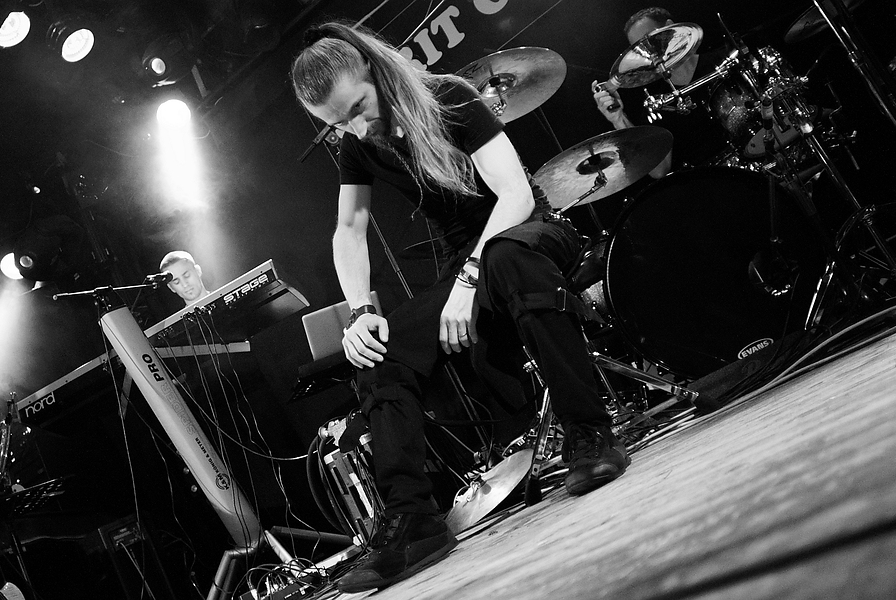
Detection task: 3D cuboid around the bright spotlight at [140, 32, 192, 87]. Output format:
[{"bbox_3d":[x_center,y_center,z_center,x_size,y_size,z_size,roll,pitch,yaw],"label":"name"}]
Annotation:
[{"bbox_3d":[-1.614,-1.379,4.300,0.260,0.260,0.290,-30,27,21],"label":"bright spotlight"}]

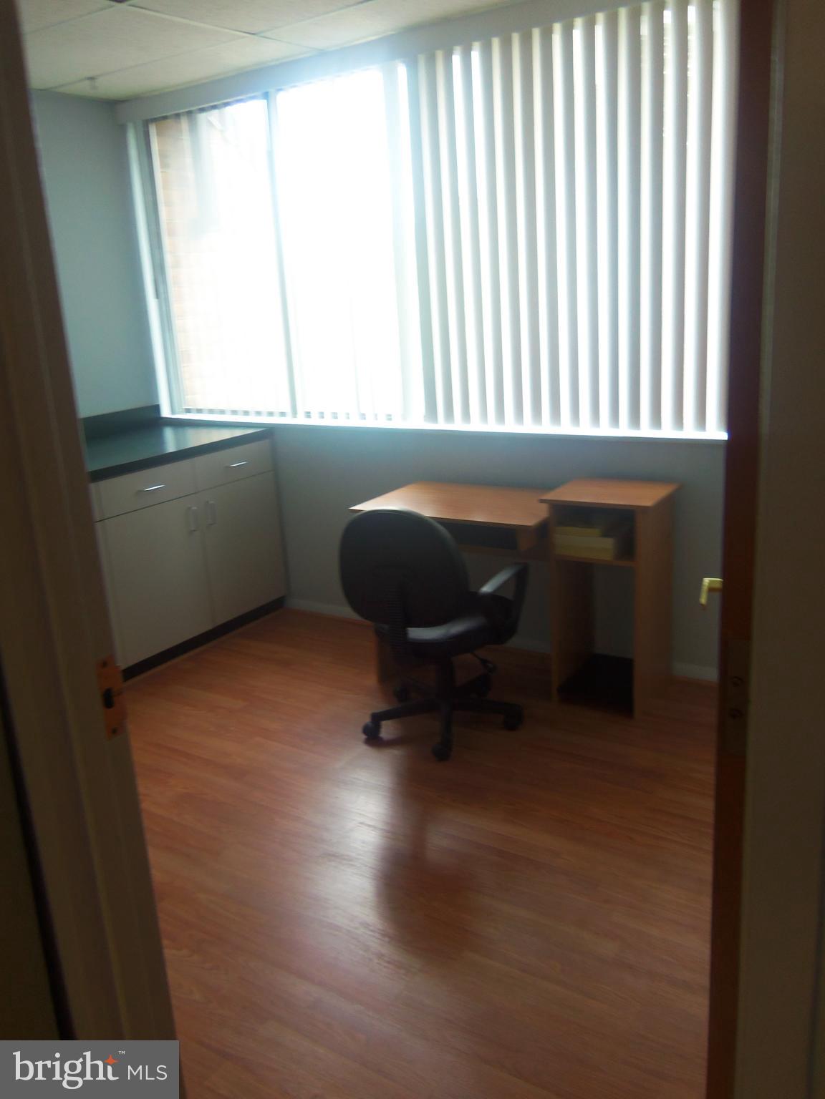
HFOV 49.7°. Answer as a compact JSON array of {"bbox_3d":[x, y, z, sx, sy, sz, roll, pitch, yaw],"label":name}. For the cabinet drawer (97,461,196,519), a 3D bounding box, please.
[{"bbox_3d":[-1.123,-0.264,3.812,0.030,0.161,0.523,7,19,32],"label":"cabinet drawer"}]

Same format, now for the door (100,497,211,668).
[{"bbox_3d":[-1.100,0.131,3.919,0.025,0.651,0.520,7,19,32],"label":"door"}]

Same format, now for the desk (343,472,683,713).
[{"bbox_3d":[0.404,0.147,3.512,1.175,0.784,0.555,7,19,32],"label":"desk"}]

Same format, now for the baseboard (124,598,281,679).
[{"bbox_3d":[-0.966,0.406,4.209,0.020,0.064,1.076,7,19,32],"label":"baseboard"}]

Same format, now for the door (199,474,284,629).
[{"bbox_3d":[-0.820,-0.004,4.334,0.025,0.651,0.511,7,19,32],"label":"door"}]

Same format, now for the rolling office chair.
[{"bbox_3d":[0.105,0.223,3.174,0.623,0.859,0.623,7,19,32],"label":"rolling office chair"}]

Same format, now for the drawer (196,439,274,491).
[{"bbox_3d":[-0.845,-0.399,4.225,0.030,0.161,0.505,7,19,32],"label":"drawer"}]

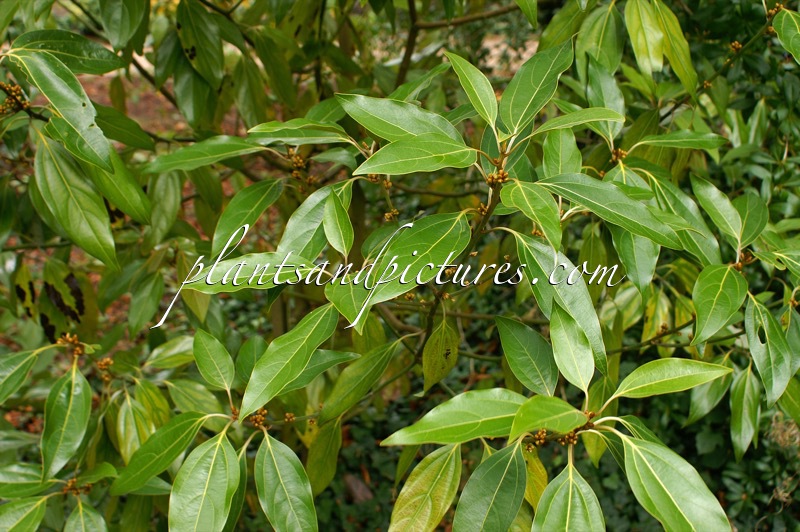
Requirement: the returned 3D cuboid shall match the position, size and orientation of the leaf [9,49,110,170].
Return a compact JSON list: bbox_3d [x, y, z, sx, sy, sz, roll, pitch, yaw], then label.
[{"bbox_3d":[-0.295,-0.141,0.830,0.047,0.022,0.157,-31,71,-37],"label":"leaf"}]

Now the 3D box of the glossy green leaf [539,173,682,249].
[{"bbox_3d":[0.182,-0.049,0.805,0.134,0.020,0.042,25,53,13],"label":"glossy green leaf"}]

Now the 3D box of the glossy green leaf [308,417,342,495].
[{"bbox_3d":[-0.075,0.202,0.990,0.038,0.086,0.016,18,-13,0],"label":"glossy green leaf"}]

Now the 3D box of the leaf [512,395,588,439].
[{"bbox_3d":[0.129,0.130,0.802,0.092,0.018,0.042,-3,29,-36],"label":"leaf"}]

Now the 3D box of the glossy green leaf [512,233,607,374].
[{"bbox_3d":[0.158,0.037,0.925,0.052,0.167,0.022,-28,-11,-21],"label":"glossy green leaf"}]

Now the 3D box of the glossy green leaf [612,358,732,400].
[{"bbox_3d":[0.248,0.103,0.850,0.127,0.015,0.037,-9,44,-18],"label":"glossy green leaf"}]

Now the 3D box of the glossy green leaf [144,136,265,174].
[{"bbox_3d":[-0.216,-0.122,1.030,0.132,0.016,0.040,-10,42,0],"label":"glossy green leaf"}]

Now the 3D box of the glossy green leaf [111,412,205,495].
[{"bbox_3d":[-0.226,0.174,0.868,0.106,0.014,0.038,-38,48,-3],"label":"glossy green leaf"}]

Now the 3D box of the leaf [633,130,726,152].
[{"bbox_3d":[0.281,-0.126,0.930,0.098,0.013,0.034,-5,21,-12],"label":"leaf"}]

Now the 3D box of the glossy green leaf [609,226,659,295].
[{"bbox_3d":[0.253,-0.020,1.010,0.051,0.113,0.020,-8,-10,-8],"label":"glossy green leaf"}]

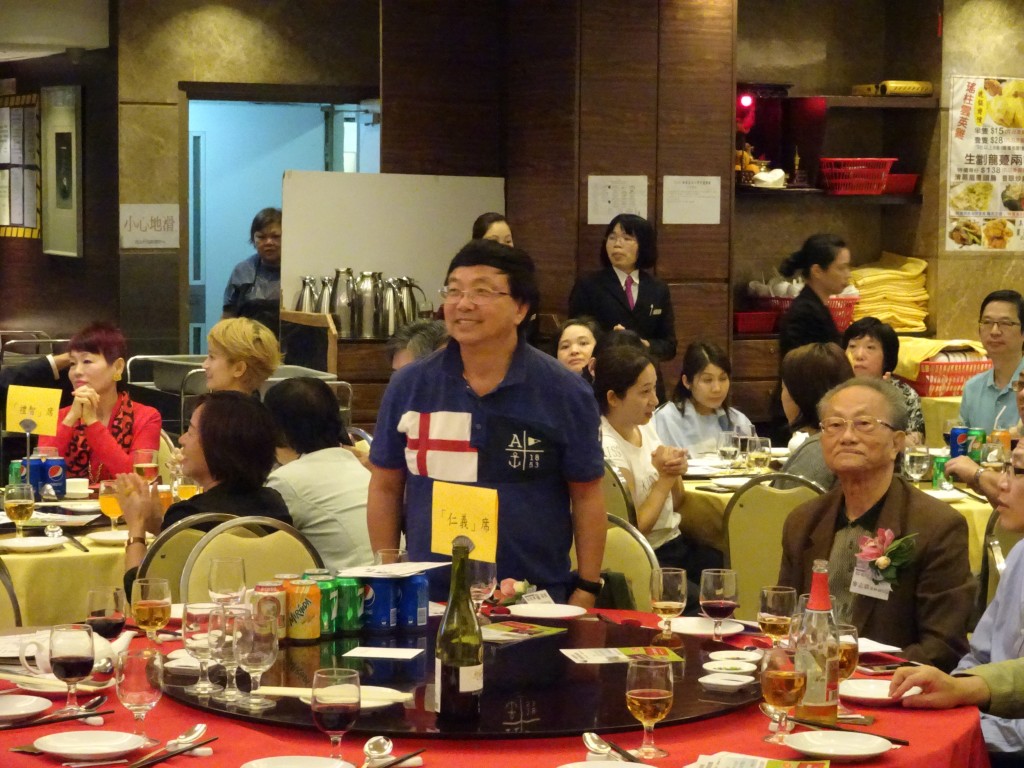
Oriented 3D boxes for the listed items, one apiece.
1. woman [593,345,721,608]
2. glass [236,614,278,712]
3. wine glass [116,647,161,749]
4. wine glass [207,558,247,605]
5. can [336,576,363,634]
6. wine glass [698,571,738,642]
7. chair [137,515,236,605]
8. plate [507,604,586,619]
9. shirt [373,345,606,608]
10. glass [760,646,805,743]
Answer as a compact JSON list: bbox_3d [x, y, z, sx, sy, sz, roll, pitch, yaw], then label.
[{"bbox_3d":[0.455,0.512,7.300,0.650,1.230,0.450,3,5,29],"label":"woman"},{"bbox_3d":[-0.453,0.492,4.459,0.079,0.156,0.079,1,4,0],"label":"glass"},{"bbox_3d":[-0.639,0.540,4.317,0.079,0.156,0.079,1,4,0],"label":"wine glass"},{"bbox_3d":[-0.615,0.457,5.442,0.079,0.156,0.079,1,4,0],"label":"wine glass"},{"bbox_3d":[-0.319,0.436,5.026,0.066,0.117,0.066,0,4,0],"label":"can"},{"bbox_3d":[0.421,0.458,5.113,0.076,0.151,0.076,0,4,0],"label":"wine glass"},{"bbox_3d":[-0.864,0.736,6.391,0.430,0.920,0.540,-2,5,-30],"label":"chair"},{"bbox_3d":[0.068,0.500,5.431,0.185,0.021,0.185,0,4,0],"label":"plate"},{"bbox_3d":[-0.057,0.195,5.810,0.540,0.620,0.290,1,5,7],"label":"shirt"},{"bbox_3d":[0.473,0.543,4.372,0.080,0.155,0.080,0,5,0],"label":"glass"}]

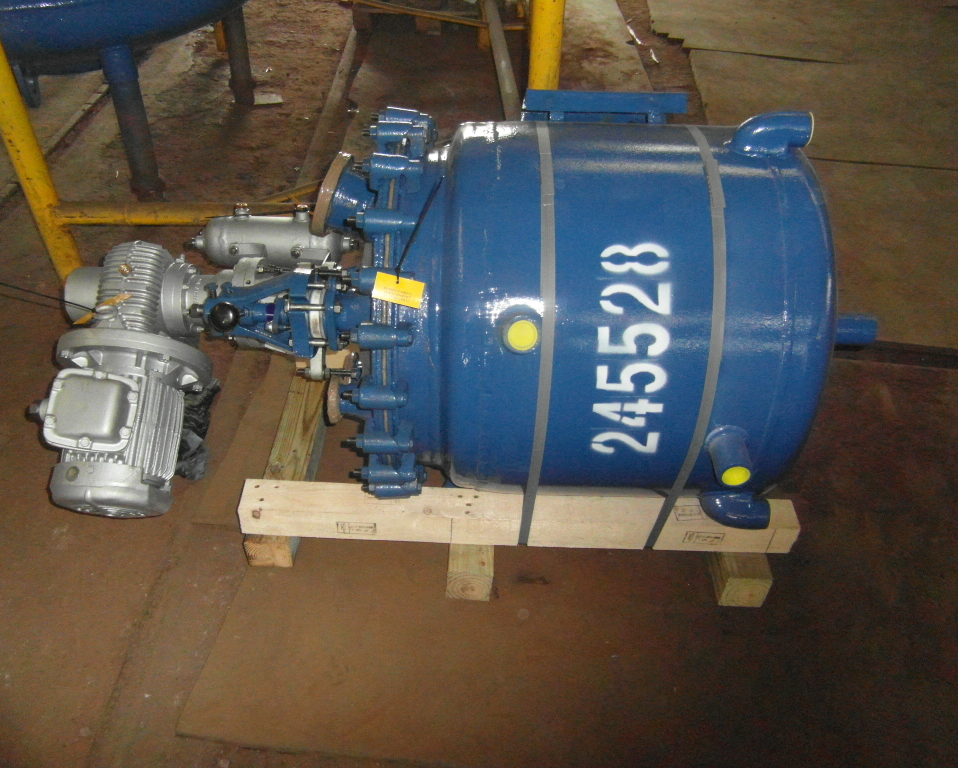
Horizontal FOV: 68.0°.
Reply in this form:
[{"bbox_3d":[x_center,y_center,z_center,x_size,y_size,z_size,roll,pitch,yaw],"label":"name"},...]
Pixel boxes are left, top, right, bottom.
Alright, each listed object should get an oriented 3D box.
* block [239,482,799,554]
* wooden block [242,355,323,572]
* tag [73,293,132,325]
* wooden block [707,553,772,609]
[{"bbox_3d":[0.086,0.280,1.495,1.149,0.082,0.078,2,41,-1],"label":"block"},{"bbox_3d":[-0.445,0.148,1.743,0.090,0.090,0.652,2,41,-2],"label":"wooden block"},{"bbox_3d":[-0.704,-0.140,1.330,0.100,0.006,0.055,-33,3,0],"label":"tag"},{"bbox_3d":[0.567,0.215,1.737,0.090,0.090,0.679,3,40,0],"label":"wooden block"}]

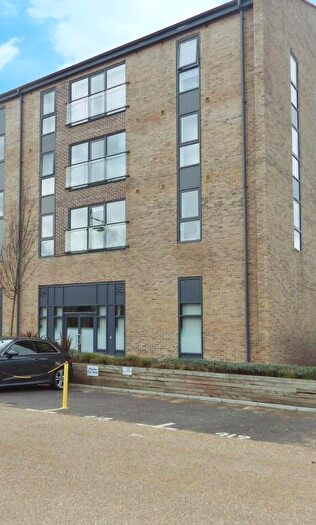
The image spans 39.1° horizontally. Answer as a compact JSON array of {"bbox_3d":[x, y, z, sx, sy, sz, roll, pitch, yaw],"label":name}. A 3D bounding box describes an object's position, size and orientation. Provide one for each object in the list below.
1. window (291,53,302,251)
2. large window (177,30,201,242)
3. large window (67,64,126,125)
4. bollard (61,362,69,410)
[{"bbox_3d":[5.612,-4.566,18.058,0.200,8.200,1.020,-5,-8,39],"label":"window"},{"bbox_3d":[1.206,-4.798,17.142,1.050,8.100,0.150,-4,-6,32],"label":"large window"},{"bbox_3d":[-2.625,-7.110,18.890,3.178,2.135,0.250,-4,-8,32],"label":"large window"},{"bbox_3d":[-1.929,2.553,9.250,0.100,0.960,0.100,-4,-6,32],"label":"bollard"}]

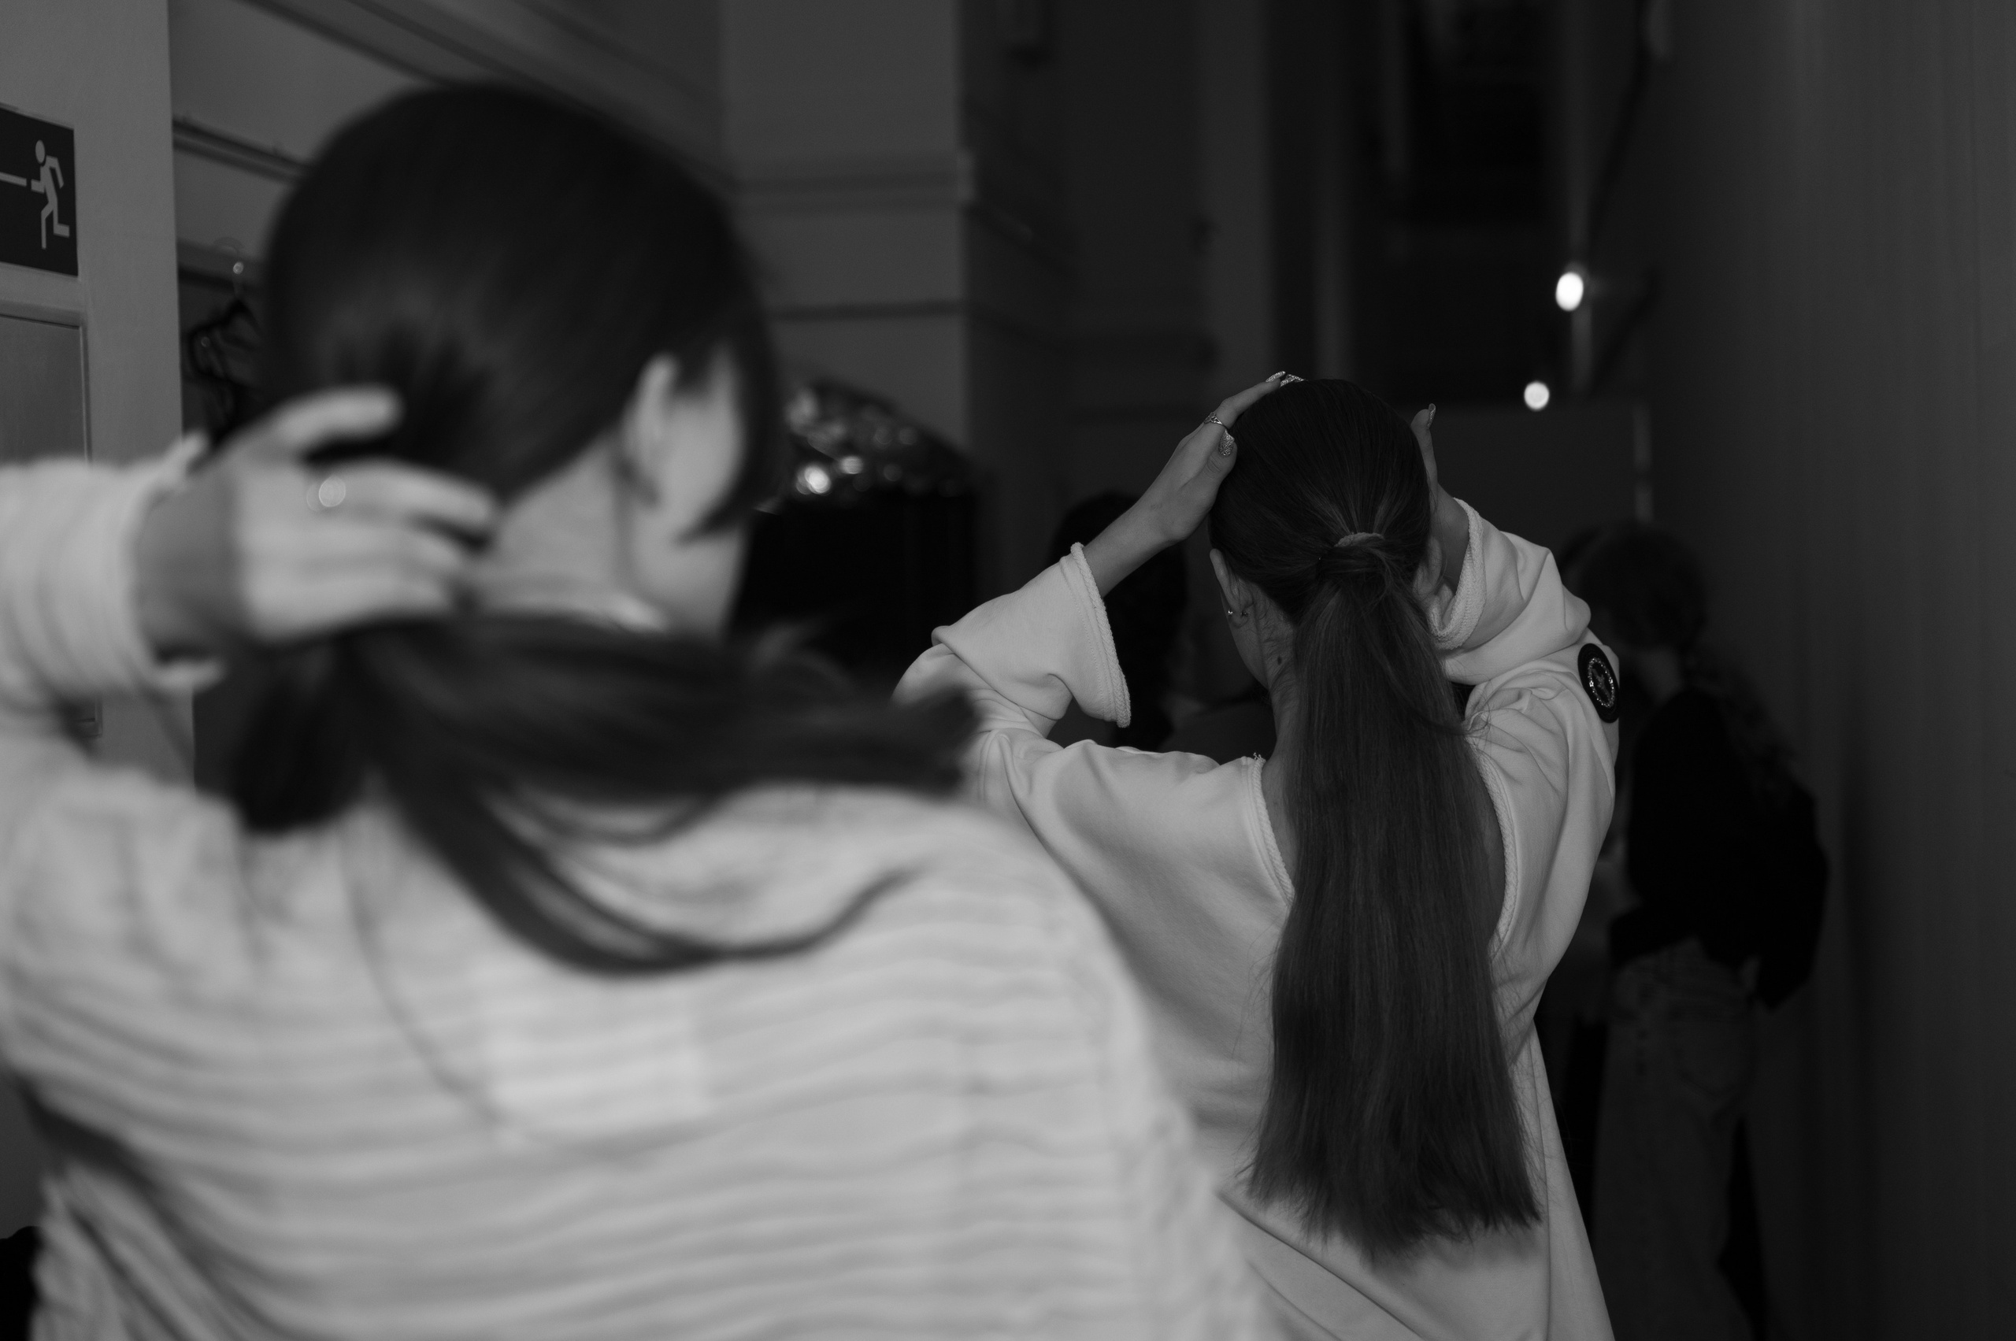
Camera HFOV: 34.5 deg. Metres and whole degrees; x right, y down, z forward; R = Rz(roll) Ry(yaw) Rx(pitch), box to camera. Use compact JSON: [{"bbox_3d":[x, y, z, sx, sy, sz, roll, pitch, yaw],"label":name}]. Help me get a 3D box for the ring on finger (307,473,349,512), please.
[{"bbox_3d":[-0.268,-0.069,1.280,0.005,0.020,0.020,6,-16,-12],"label":"ring on finger"}]

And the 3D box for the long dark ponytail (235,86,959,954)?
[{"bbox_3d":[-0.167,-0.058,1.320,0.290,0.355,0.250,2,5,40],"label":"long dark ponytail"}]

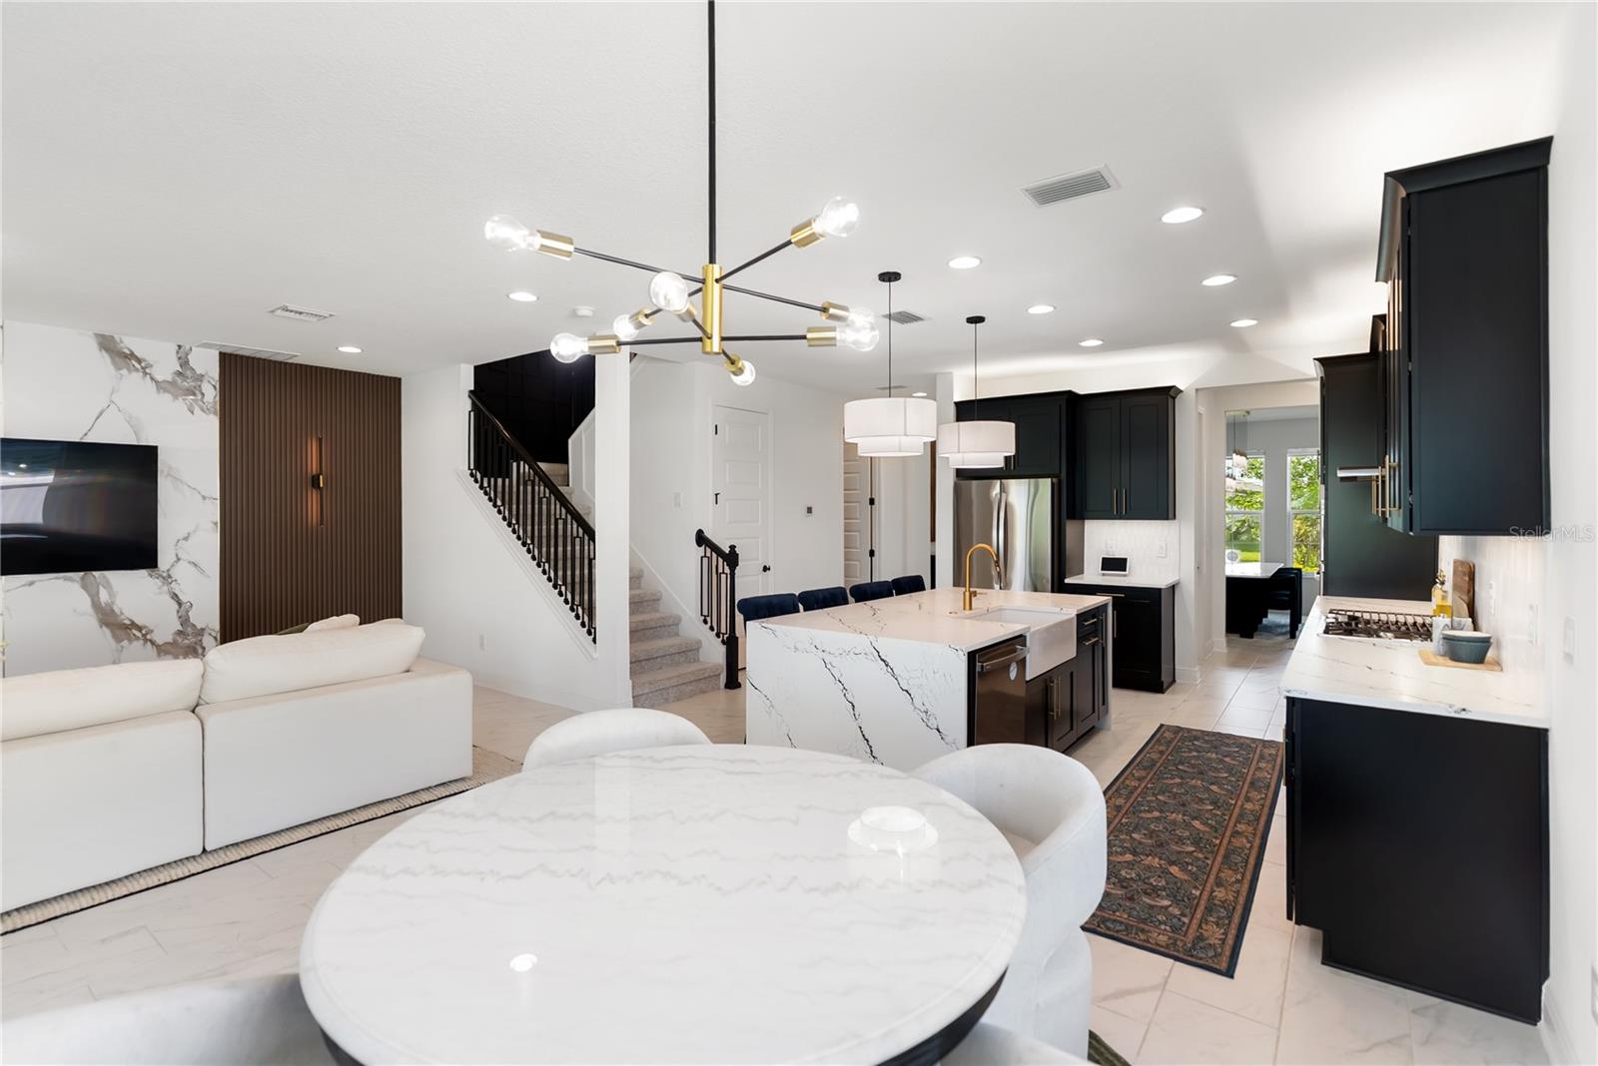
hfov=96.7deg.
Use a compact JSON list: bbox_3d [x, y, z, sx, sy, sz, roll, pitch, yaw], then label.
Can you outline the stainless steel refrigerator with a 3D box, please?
[{"bbox_3d":[2.104,0.441,6.868,0.920,1.830,0.850,0,1,38],"label":"stainless steel refrigerator"}]

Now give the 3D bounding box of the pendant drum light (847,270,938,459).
[{"bbox_3d":[0.506,-0.932,3.914,0.510,0.986,0.510,-1,1,0],"label":"pendant drum light"}]

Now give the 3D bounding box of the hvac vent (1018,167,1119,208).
[{"bbox_3d":[1.144,-1.450,2.988,0.340,0.025,0.235,0,1,38],"label":"hvac vent"}]

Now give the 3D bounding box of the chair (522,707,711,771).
[{"bbox_3d":[-0.631,1.090,2.557,0.660,0.760,0.610,-1,1,-17],"label":"chair"}]

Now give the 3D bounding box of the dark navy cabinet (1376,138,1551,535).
[{"bbox_3d":[2.391,-0.573,2.640,0.375,1.145,1.270,0,1,38],"label":"dark navy cabinet"}]

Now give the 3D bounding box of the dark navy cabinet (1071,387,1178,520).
[{"bbox_3d":[3.009,-0.688,6.542,0.890,1.149,0.380,0,1,38],"label":"dark navy cabinet"}]

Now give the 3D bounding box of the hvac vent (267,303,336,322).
[{"bbox_3d":[-3.369,-1.479,4.813,0.270,0.025,0.295,0,1,38],"label":"hvac vent"}]

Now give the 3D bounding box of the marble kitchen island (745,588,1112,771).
[{"bbox_3d":[0.947,0.942,4.498,1.340,0.916,2.400,0,1,38],"label":"marble kitchen island"}]

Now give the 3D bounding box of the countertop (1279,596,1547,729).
[{"bbox_3d":[2.994,0.517,3.639,0.643,0.040,3.542,0,1,38],"label":"countertop"}]

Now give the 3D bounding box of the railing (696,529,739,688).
[{"bbox_3d":[-0.764,0.690,6.612,0.529,1.438,0.140,0,1,38],"label":"railing"}]

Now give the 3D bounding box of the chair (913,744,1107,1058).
[{"bbox_3d":[0.562,1.083,2.107,0.610,0.760,0.660,-1,1,-24],"label":"chair"}]

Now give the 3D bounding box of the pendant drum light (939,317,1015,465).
[{"bbox_3d":[1.238,-0.975,4.993,0.520,1.040,0.520,0,1,38],"label":"pendant drum light"}]

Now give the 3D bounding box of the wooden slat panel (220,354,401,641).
[{"bbox_3d":[-4.324,-0.059,6.436,0.040,2.903,1.420,0,1,38],"label":"wooden slat panel"}]

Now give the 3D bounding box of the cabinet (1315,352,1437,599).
[{"bbox_3d":[4.300,0.036,5.330,0.655,2.667,0.790,0,1,38],"label":"cabinet"}]

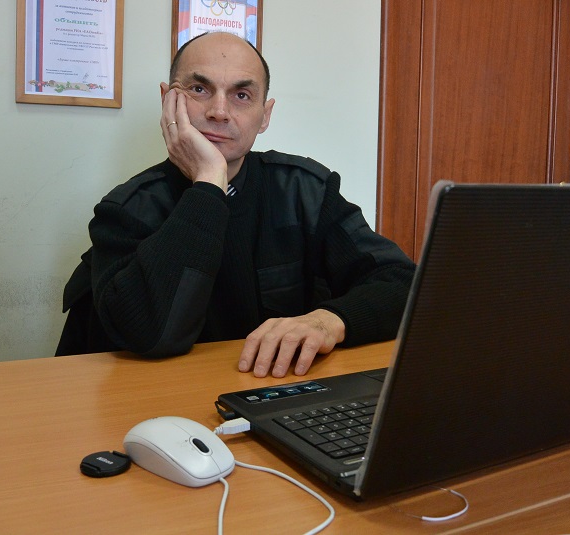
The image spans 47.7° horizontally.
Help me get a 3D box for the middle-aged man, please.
[{"bbox_3d":[-0.071,0.228,1.159,0.610,1.230,0.690,-2,8,-17],"label":"middle-aged man"}]

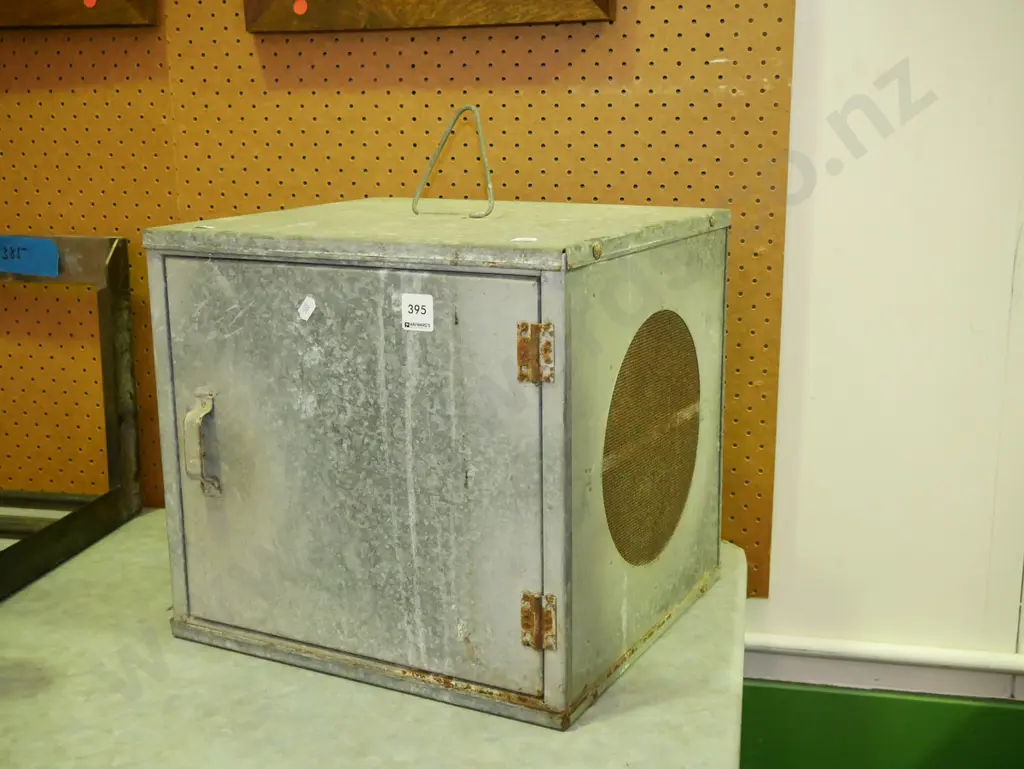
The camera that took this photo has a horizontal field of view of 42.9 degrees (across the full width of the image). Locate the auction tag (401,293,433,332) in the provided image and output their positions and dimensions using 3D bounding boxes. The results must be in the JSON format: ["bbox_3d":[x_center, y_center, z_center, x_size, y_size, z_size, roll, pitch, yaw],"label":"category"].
[{"bbox_3d":[-0.066,-0.050,0.907,0.025,0.026,0.001,6,14,27],"label":"auction tag"}]

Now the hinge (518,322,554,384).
[{"bbox_3d":[0.017,-0.022,0.910,0.029,0.042,0.006,6,14,28],"label":"hinge"}]

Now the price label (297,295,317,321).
[{"bbox_3d":[-0.150,-0.056,0.952,0.011,0.020,0.001,43,28,14],"label":"price label"}]

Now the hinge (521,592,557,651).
[{"bbox_3d":[0.018,0.166,0.908,0.028,0.040,0.006,6,14,27],"label":"hinge"}]

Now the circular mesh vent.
[{"bbox_3d":[0.119,0.043,1.075,0.004,0.204,0.208,6,14,28],"label":"circular mesh vent"}]

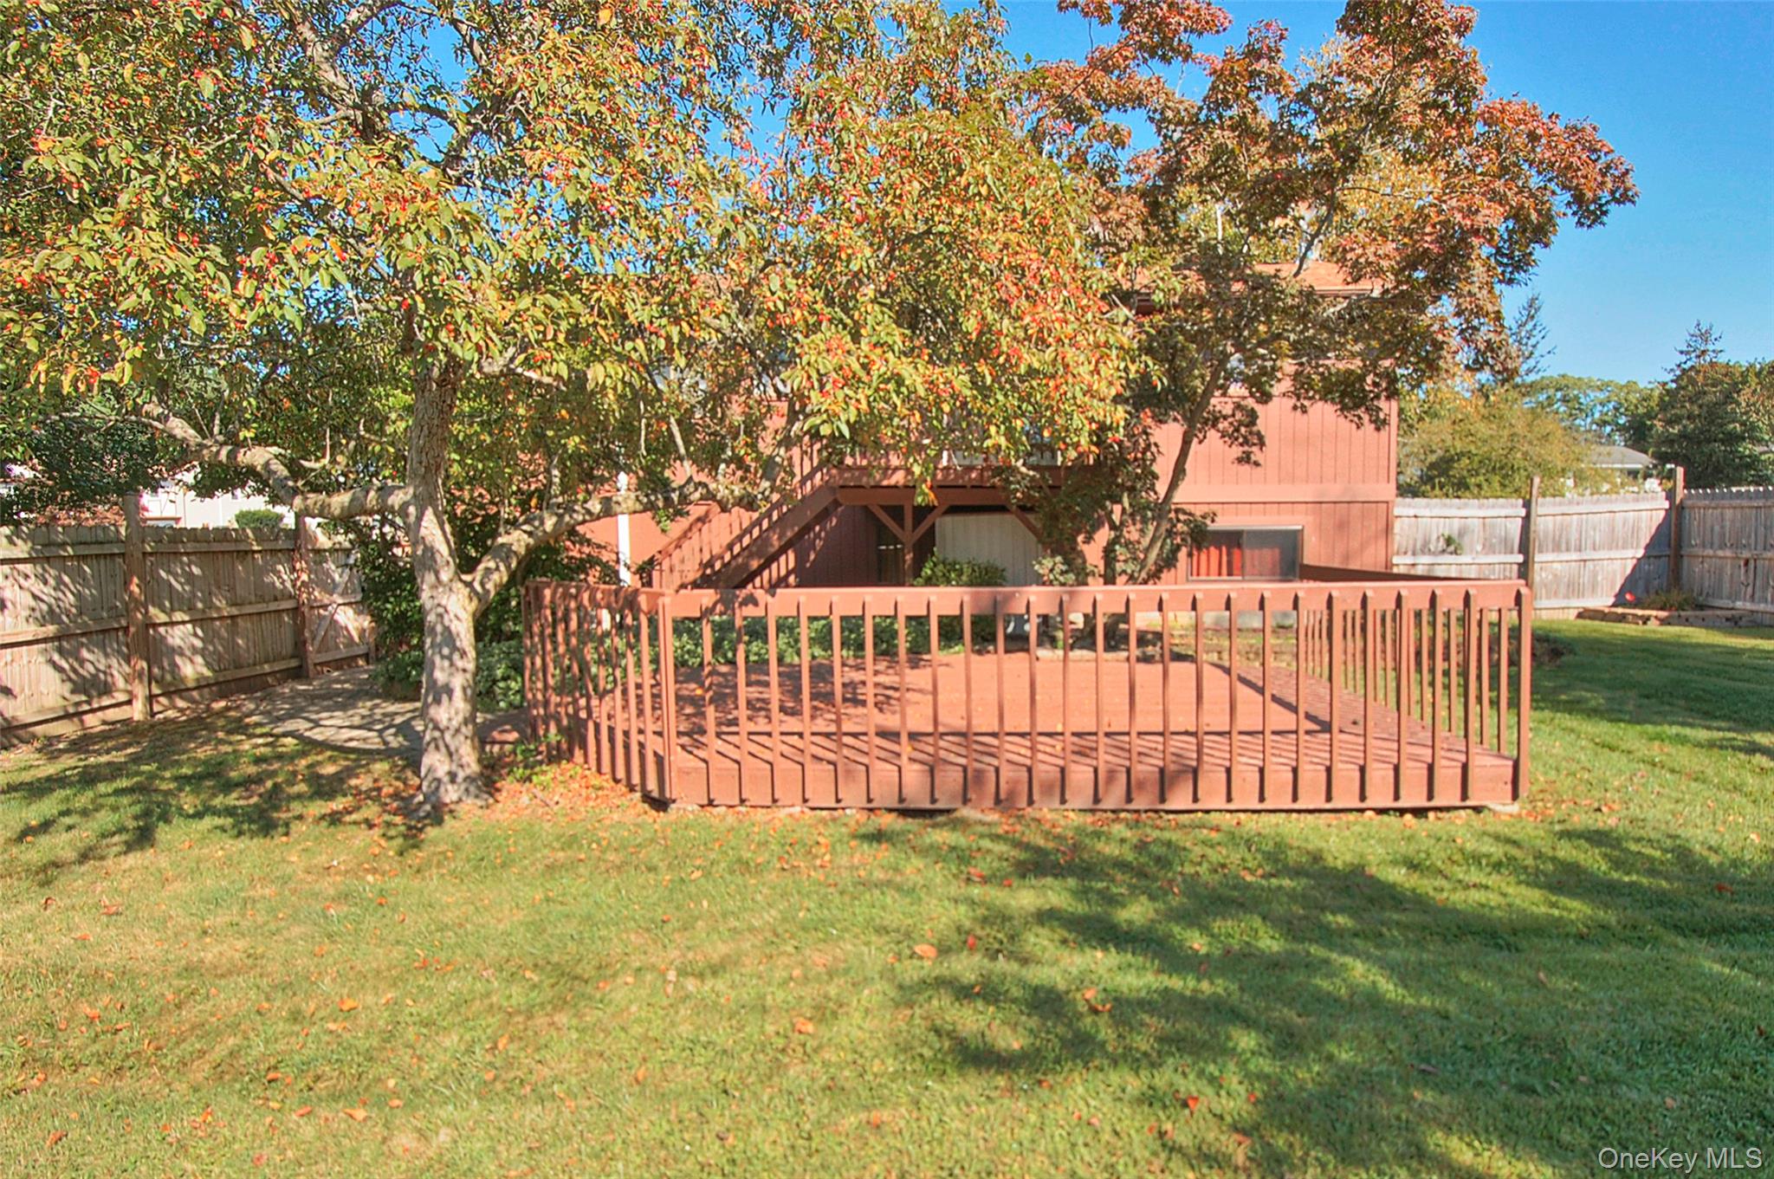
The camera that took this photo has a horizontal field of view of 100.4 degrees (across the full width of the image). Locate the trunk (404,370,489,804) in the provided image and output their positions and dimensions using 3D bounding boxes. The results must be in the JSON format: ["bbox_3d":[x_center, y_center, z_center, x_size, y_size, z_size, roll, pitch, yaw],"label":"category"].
[{"bbox_3d":[-2.356,-0.027,3.950,0.340,2.320,0.330,-2,4,-31],"label":"trunk"}]

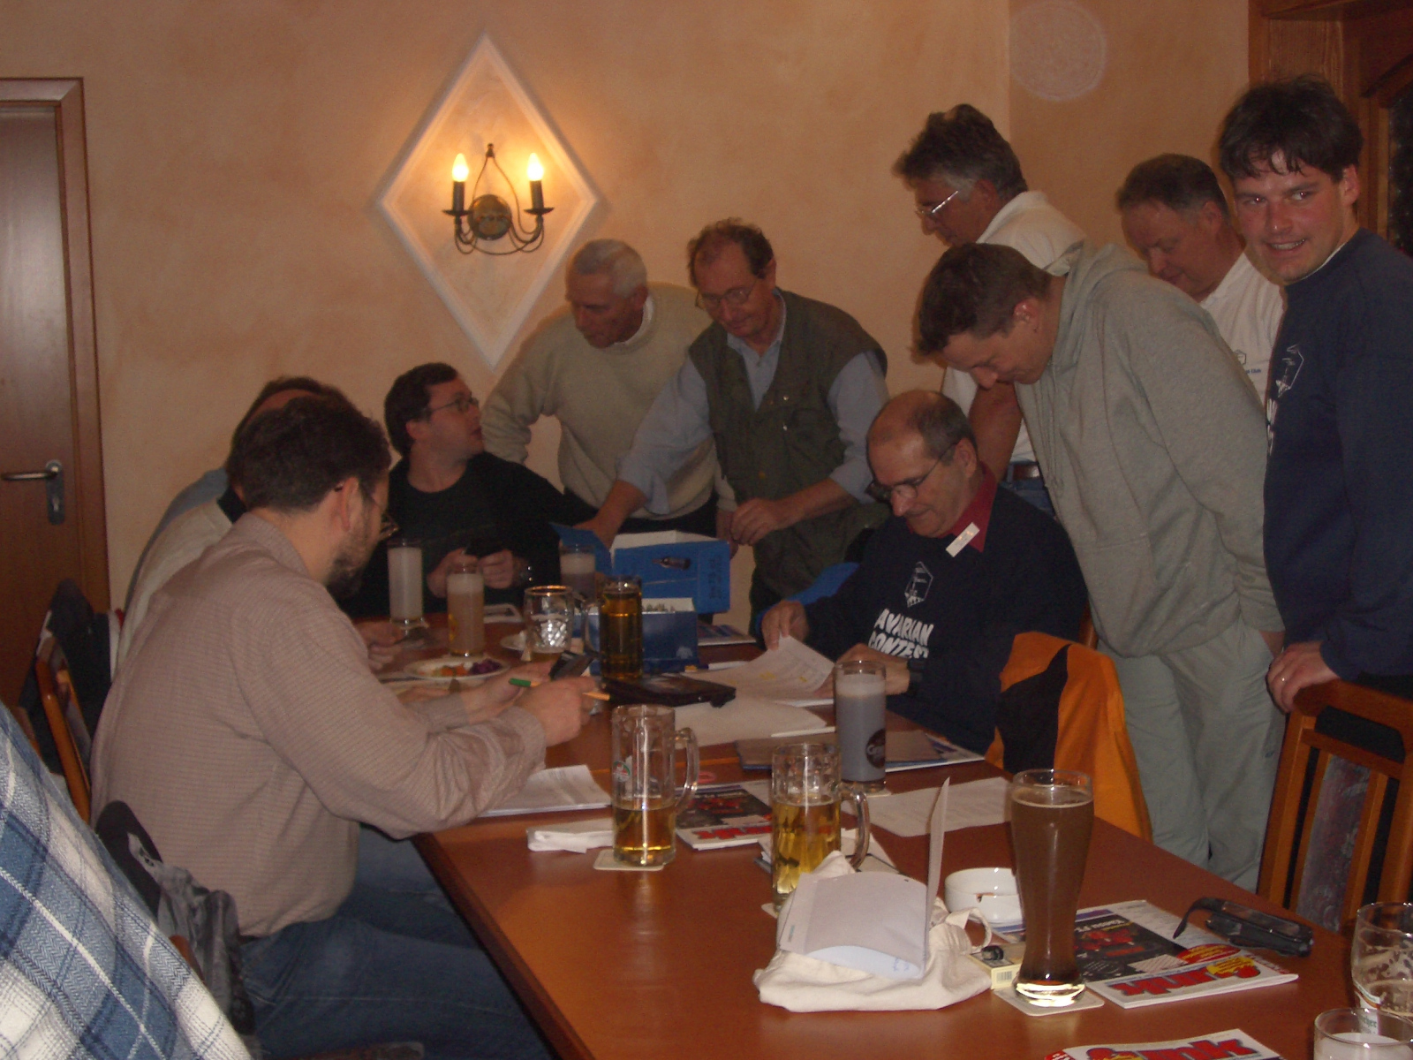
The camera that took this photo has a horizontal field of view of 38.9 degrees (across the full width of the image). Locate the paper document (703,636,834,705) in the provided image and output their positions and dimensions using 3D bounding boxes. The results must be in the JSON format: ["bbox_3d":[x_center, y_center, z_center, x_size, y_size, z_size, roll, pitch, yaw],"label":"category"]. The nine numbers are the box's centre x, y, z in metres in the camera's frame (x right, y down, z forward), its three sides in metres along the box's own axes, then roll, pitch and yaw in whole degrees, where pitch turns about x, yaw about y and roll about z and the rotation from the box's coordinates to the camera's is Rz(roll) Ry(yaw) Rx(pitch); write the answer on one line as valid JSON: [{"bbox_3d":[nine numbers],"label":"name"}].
[{"bbox_3d":[0.104,0.260,3.857,0.210,0.070,0.297,-3,7,-18],"label":"paper document"}]

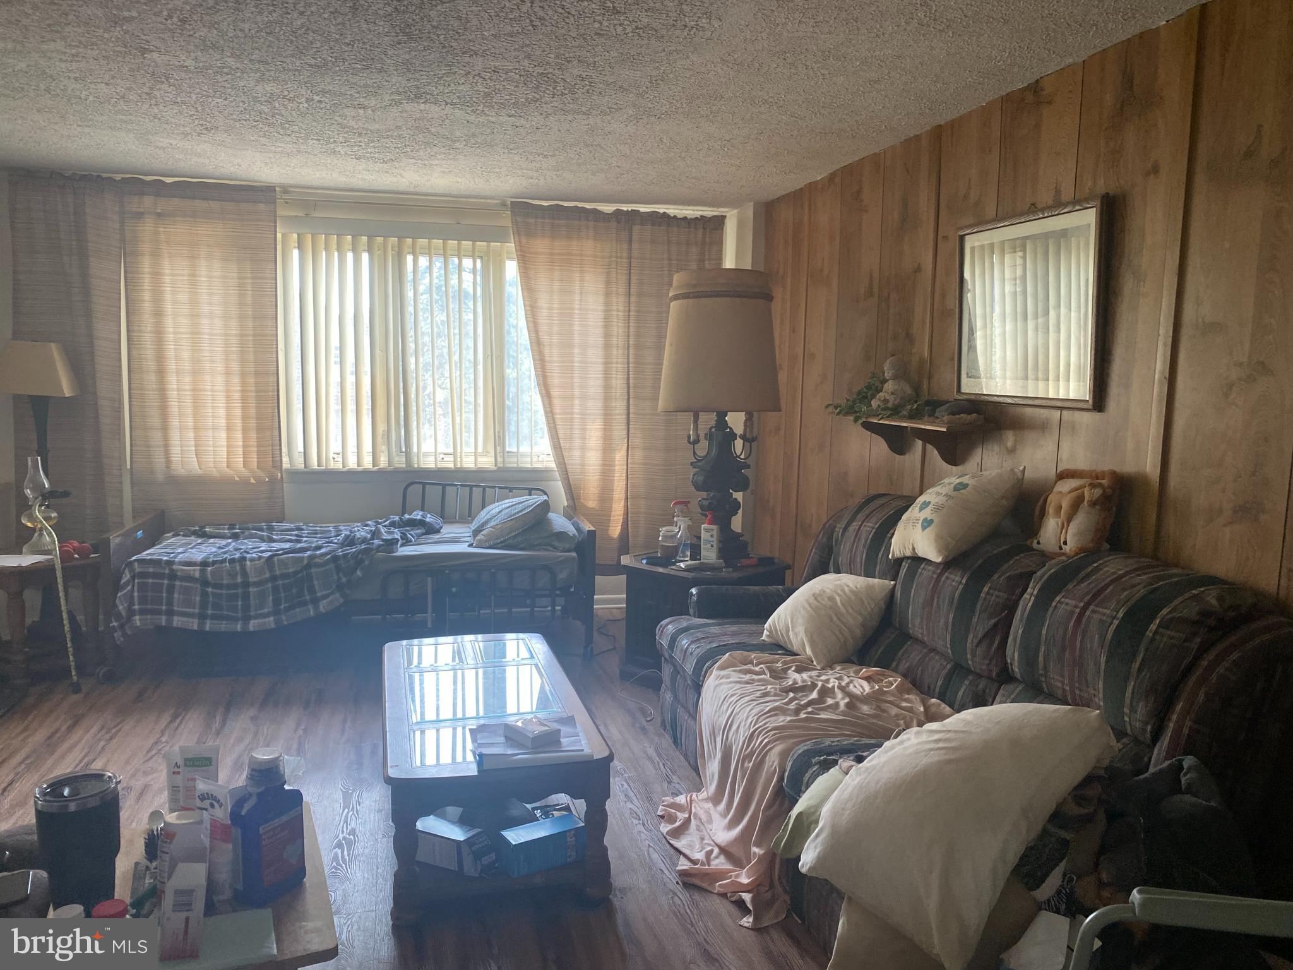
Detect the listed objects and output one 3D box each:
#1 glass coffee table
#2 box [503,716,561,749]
[{"bbox_3d":[-0.535,0.862,3.126,0.605,0.410,1.230,-1,7,-15],"label":"glass coffee table"},{"bbox_3d":[-0.311,0.676,2.657,0.098,0.036,0.131,-5,10,-42],"label":"box"}]

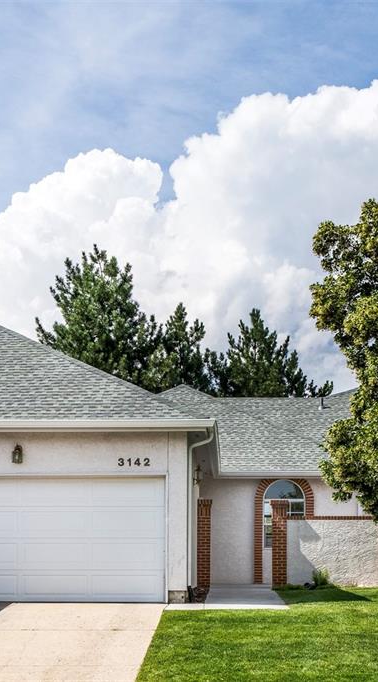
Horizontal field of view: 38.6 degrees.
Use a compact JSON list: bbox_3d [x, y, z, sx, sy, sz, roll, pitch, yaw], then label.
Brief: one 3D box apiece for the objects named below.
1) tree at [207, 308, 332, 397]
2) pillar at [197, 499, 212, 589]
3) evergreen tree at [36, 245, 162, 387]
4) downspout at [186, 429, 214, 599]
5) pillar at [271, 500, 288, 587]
[{"bbox_3d":[4.024,4.373,27.000,6.000,9.600,5.800,0,-3,2],"label":"tree"},{"bbox_3d":[0.355,4.509,12.000,0.310,1.930,0.320,0,-3,2],"label":"pillar"},{"bbox_3d":[-4.523,1.425,27.000,6.300,12.500,6.000,0,-3,2],"label":"evergreen tree"},{"bbox_3d":[0.204,2.887,9.200,0.430,2.830,0.250,0,-3,2],"label":"downspout"},{"bbox_3d":[2.022,4.521,12.000,0.330,1.930,0.330,0,-3,2],"label":"pillar"}]

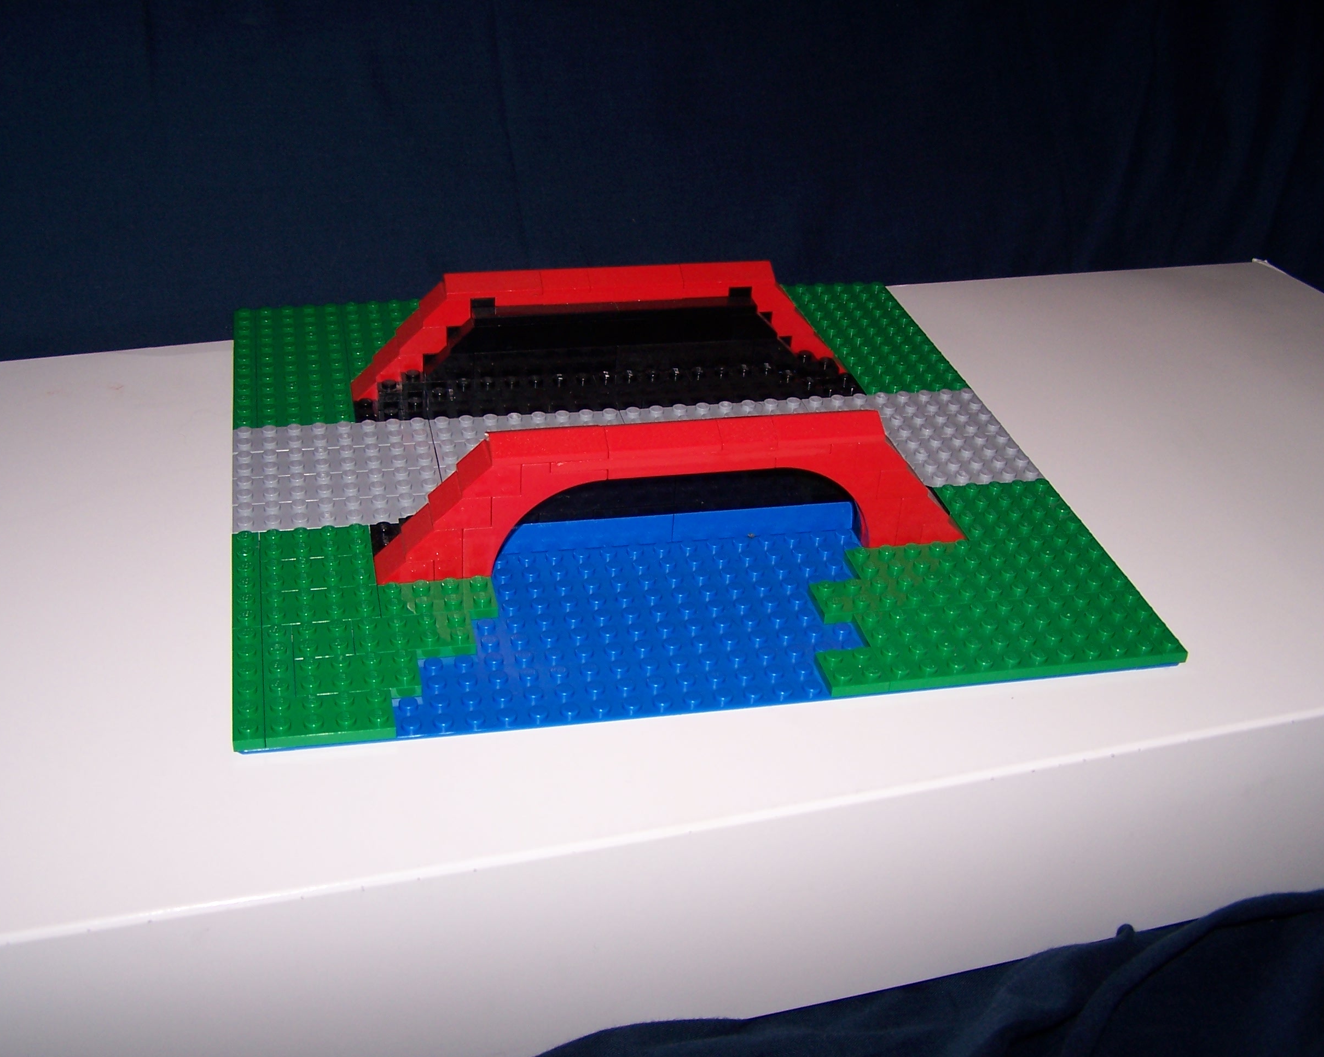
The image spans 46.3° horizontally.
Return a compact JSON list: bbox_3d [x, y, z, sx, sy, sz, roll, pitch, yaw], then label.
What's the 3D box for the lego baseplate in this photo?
[{"bbox_3d":[-0.006,-0.040,0.499,0.256,0.046,0.256,-4,32,-13],"label":"lego baseplate"}]

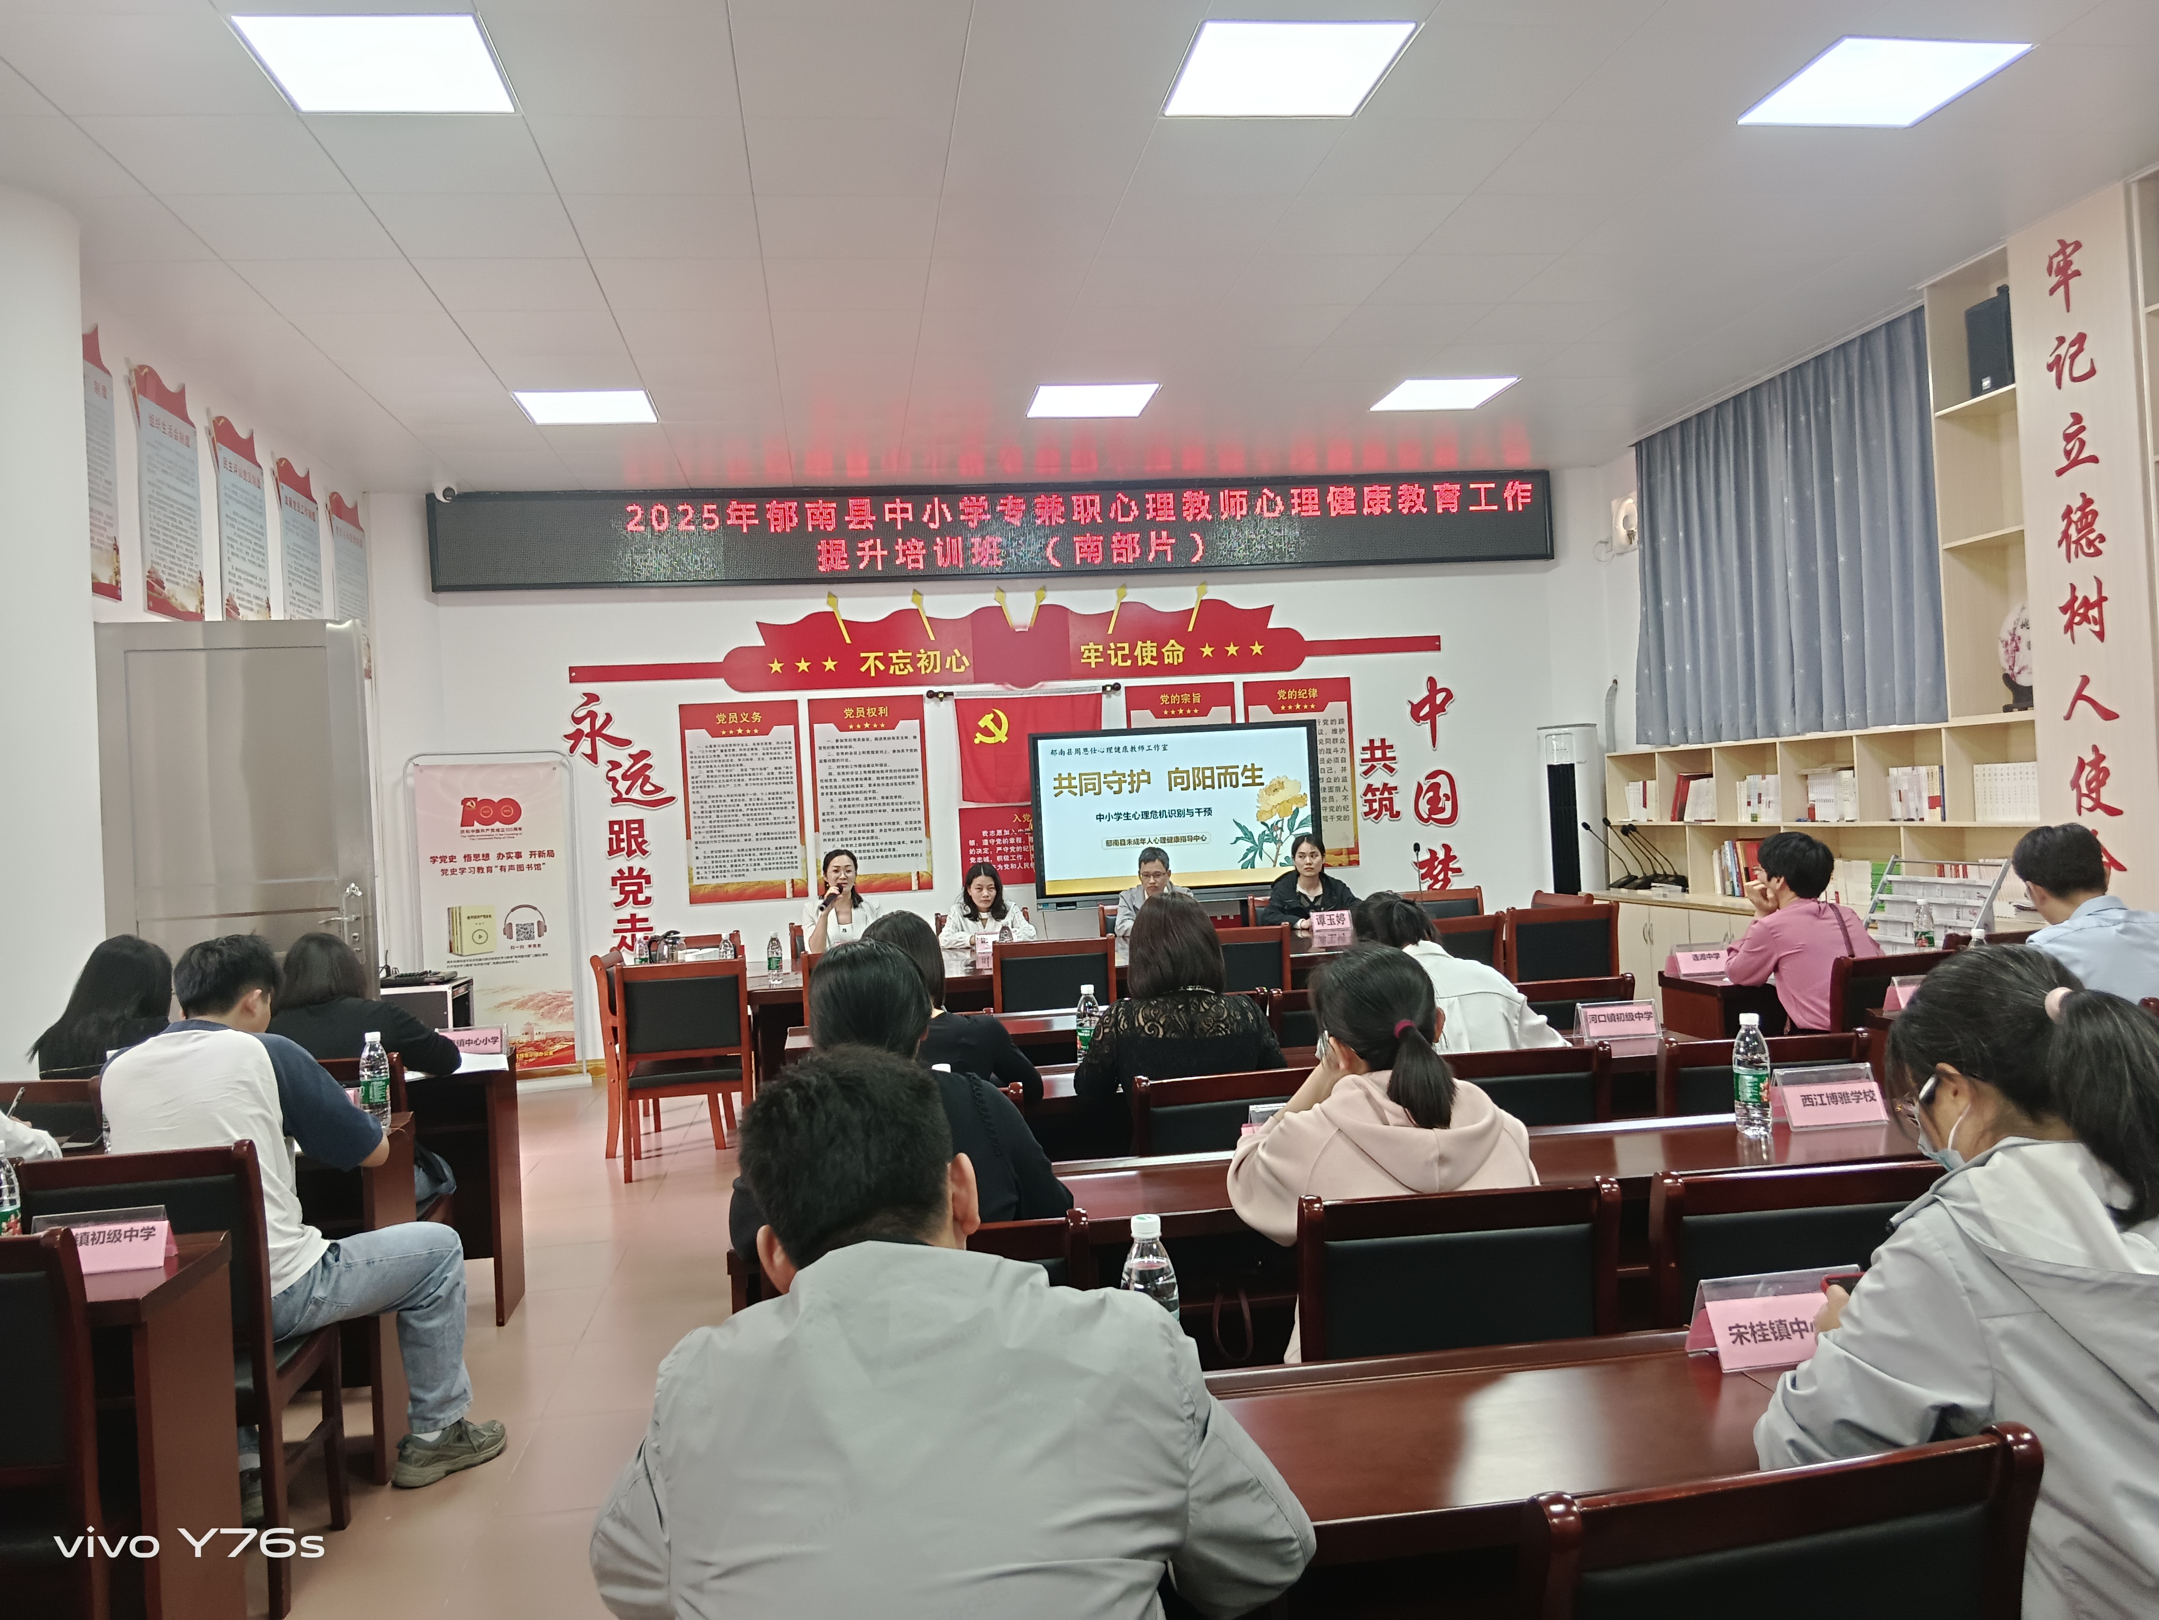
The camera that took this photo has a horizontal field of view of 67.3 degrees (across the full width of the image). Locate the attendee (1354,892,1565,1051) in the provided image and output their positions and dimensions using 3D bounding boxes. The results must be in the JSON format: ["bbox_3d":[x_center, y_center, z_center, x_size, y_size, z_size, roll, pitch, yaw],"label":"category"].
[{"bbox_3d":[0.906,0.784,3.760,0.515,1.192,0.707,-3,0,-16],"label":"attendee"}]

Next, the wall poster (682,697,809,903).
[{"bbox_3d":[-2.056,-0.048,9.957,0.711,1.220,0.020,-3,0,-8],"label":"wall poster"}]

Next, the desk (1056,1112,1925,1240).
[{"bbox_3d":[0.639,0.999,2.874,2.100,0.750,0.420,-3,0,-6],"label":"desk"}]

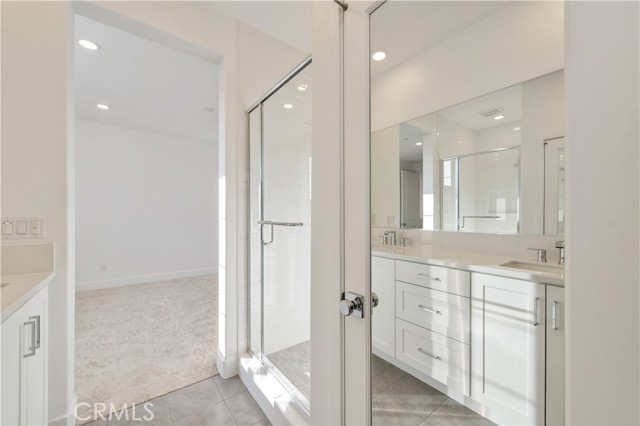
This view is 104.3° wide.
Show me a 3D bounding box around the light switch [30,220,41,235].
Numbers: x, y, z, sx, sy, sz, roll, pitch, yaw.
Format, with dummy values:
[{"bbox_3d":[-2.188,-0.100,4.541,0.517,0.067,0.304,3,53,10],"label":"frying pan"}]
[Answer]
[{"bbox_3d":[-1.483,0.075,1.297,0.035,0.069,0.010,0,0,-37],"label":"light switch"}]

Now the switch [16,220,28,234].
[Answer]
[{"bbox_3d":[-1.520,0.074,1.270,0.035,0.069,0.010,0,0,-37],"label":"switch"}]

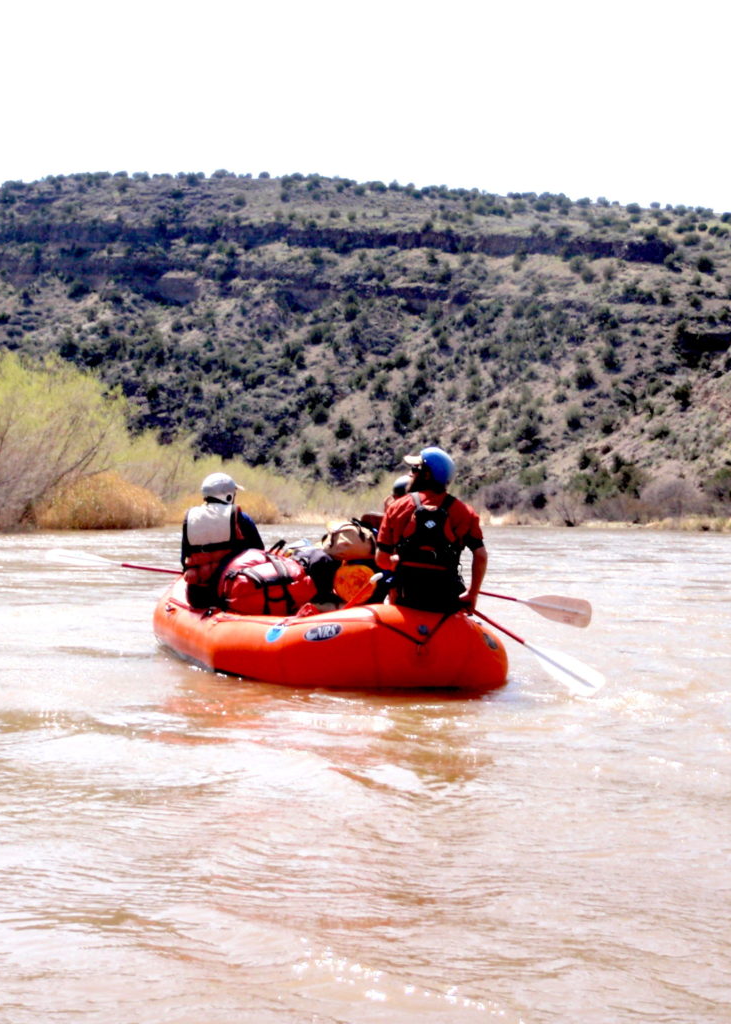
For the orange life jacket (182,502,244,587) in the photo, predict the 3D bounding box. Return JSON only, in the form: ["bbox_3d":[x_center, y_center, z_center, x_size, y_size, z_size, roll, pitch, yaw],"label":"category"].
[{"bbox_3d":[-1.012,0.211,10.950,0.410,0.550,0.300,0,0,16],"label":"orange life jacket"}]

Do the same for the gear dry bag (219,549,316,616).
[{"bbox_3d":[-0.619,0.459,10.400,0.620,0.460,0.420,0,0,10],"label":"gear dry bag"}]

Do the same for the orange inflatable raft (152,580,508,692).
[{"bbox_3d":[-0.350,0.775,11.200,1.820,0.660,3.950,0,0,-19],"label":"orange inflatable raft"}]

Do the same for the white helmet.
[{"bbox_3d":[-0.963,-0.166,11.000,0.215,0.210,0.270,0,0,42],"label":"white helmet"}]

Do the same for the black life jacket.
[{"bbox_3d":[0.365,0.124,9.600,0.390,0.470,0.300,0,0,-6],"label":"black life jacket"}]

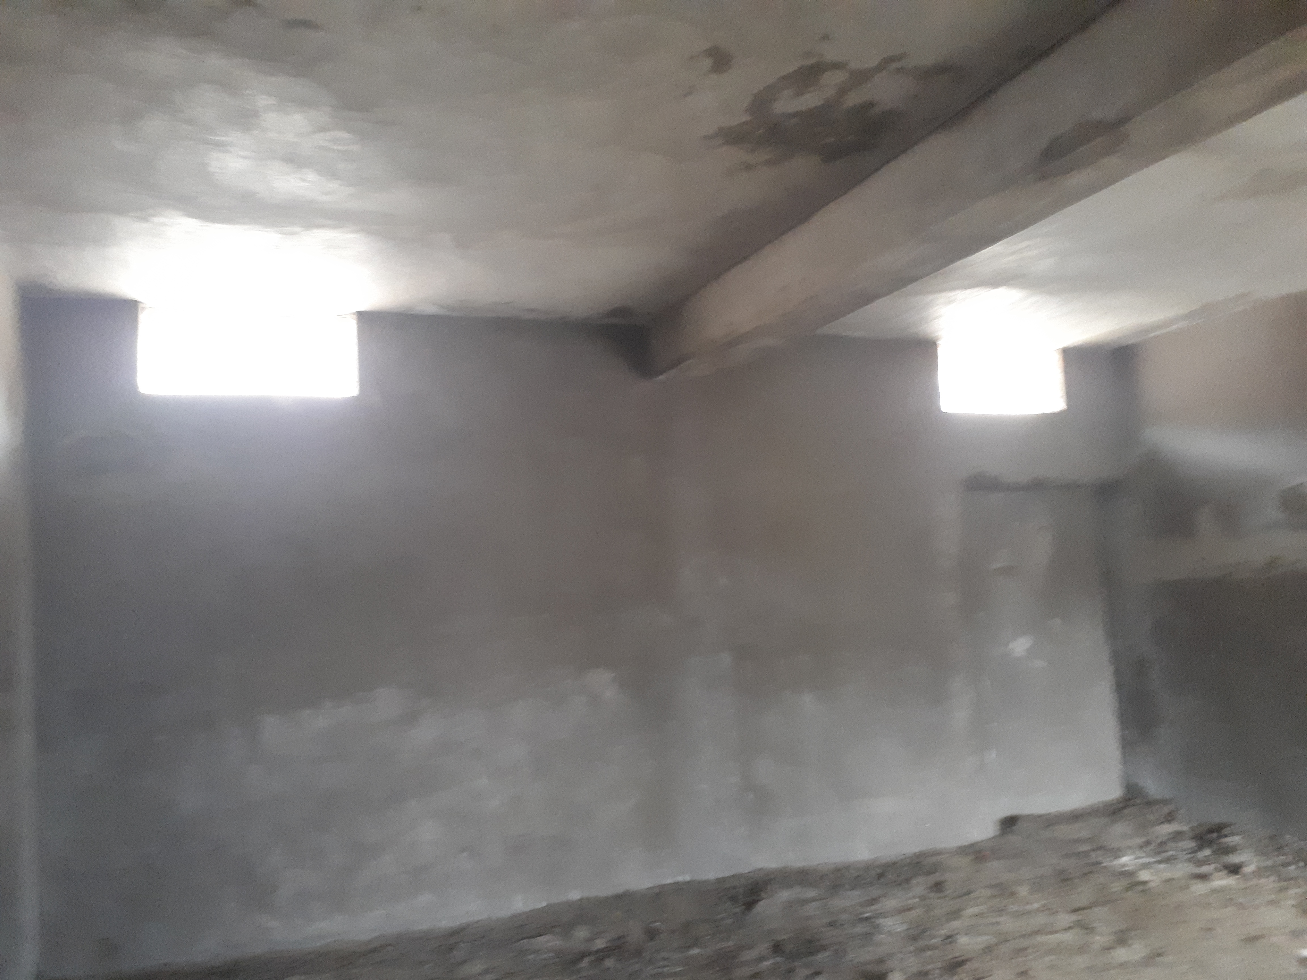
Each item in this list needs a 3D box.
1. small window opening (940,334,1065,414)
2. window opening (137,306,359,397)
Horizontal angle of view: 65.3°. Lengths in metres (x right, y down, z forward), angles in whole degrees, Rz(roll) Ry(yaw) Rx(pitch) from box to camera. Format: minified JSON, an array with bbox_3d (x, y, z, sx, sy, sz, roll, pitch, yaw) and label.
[{"bbox_3d":[2.156,-0.685,6.454,0.969,0.436,0.220,-1,-6,-22],"label":"small window opening"},{"bbox_3d":[-1.906,-0.640,4.842,0.951,0.426,0.220,-1,-6,-22],"label":"window opening"}]

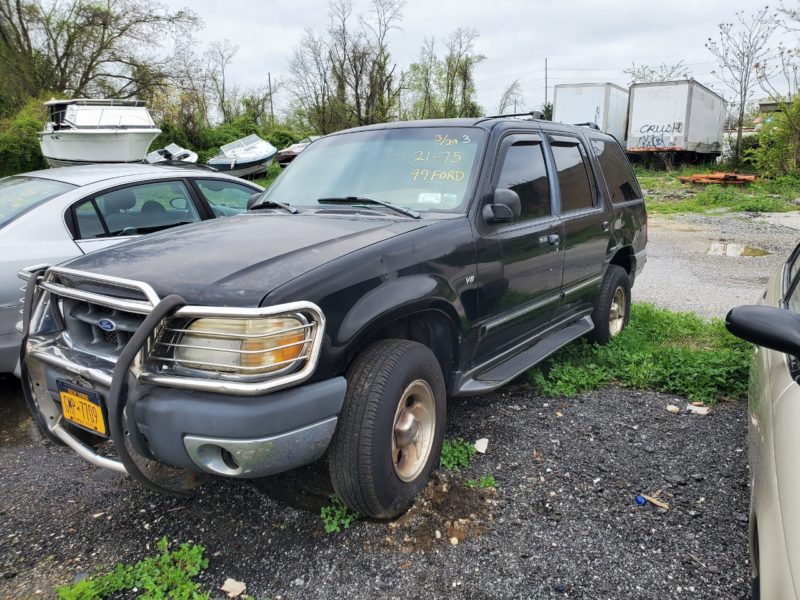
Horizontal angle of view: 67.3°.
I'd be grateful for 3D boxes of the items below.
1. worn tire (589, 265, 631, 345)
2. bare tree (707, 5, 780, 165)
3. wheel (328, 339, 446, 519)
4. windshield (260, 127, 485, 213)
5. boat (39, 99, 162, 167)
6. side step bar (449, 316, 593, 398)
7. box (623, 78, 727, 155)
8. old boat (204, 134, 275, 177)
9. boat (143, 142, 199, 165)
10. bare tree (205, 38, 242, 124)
[{"bbox_3d":[1.631,0.089,4.791,0.235,0.730,0.730,7,14,35],"label":"worn tire"},{"bbox_3d":[18.293,-11.316,32.000,3.600,8.300,3.600,-1,13,0],"label":"bare tree"},{"bbox_3d":[-0.027,0.533,2.534,0.235,0.730,0.730,5,13,26],"label":"wheel"},{"bbox_3d":[-0.182,-0.763,3.374,1.480,0.140,0.700,7,55,35],"label":"windshield"},{"bbox_3d":[-14.556,-8.125,29.500,6.200,3.300,2.300,-9,15,-30],"label":"boat"},{"bbox_3d":[0.836,0.301,3.619,0.240,0.140,1.700,7,14,35],"label":"side step bar"},{"bbox_3d":[14.700,-9.150,31.200,2.500,2.870,11.200,8,15,34],"label":"box"},{"bbox_3d":[-7.423,-6.759,28.500,5.000,1.500,2.000,9,31,39],"label":"old boat"},{"bbox_3d":[-11.358,-7.114,30.000,4.300,1.350,1.800,6,24,28],"label":"boat"},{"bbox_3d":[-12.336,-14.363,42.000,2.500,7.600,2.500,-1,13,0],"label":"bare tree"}]

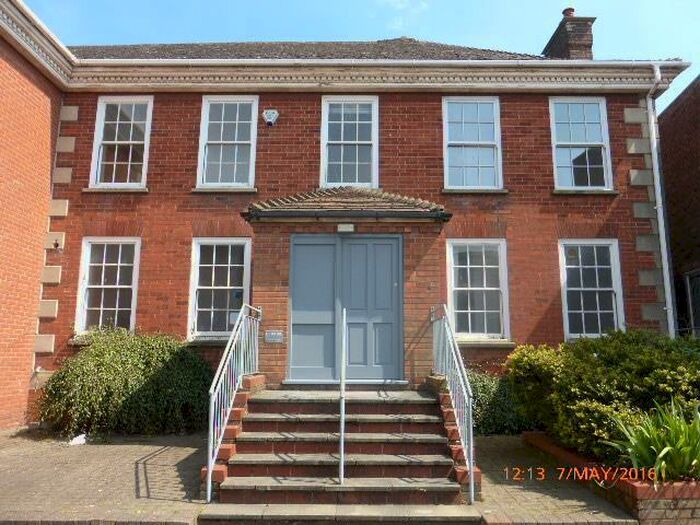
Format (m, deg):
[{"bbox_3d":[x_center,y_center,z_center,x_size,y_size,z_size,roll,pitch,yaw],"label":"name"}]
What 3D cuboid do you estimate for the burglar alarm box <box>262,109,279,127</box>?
[{"bbox_3d":[-1.448,-2.640,9.211,0.305,0.345,0.130,0,-10,1],"label":"burglar alarm box"}]

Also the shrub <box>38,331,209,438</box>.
[{"bbox_3d":[-3.488,1.845,7.985,2.830,1.610,1.040,0,-10,1],"label":"shrub"}]

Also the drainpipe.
[{"bbox_3d":[5.396,-0.392,8.541,0.120,6.230,0.480,0,-10,1],"label":"drainpipe"}]

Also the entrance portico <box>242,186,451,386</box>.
[{"bbox_3d":[-0.043,0.178,7.651,2.795,3.260,2.210,0,-10,1],"label":"entrance portico"}]

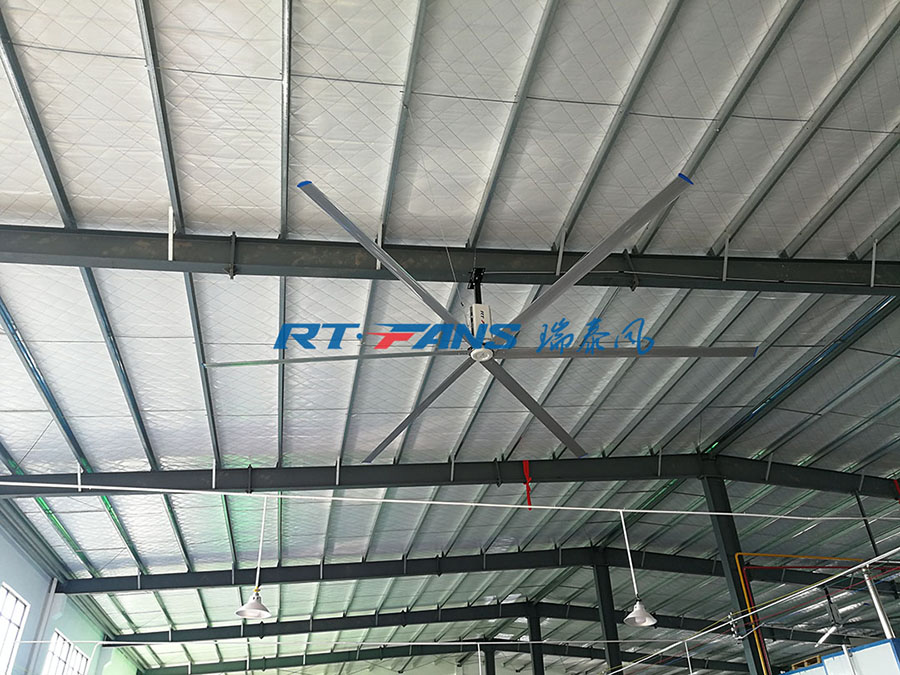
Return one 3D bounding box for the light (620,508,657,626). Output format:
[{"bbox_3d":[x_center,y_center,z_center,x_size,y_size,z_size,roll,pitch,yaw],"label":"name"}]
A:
[{"bbox_3d":[2.106,2.628,8.176,0.370,1.268,0.370,5,-35,-11],"label":"light"}]

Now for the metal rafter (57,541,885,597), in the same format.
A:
[{"bbox_3d":[2.377,8.077,24.260,29.036,1.659,0.280,5,-35,-11],"label":"metal rafter"}]

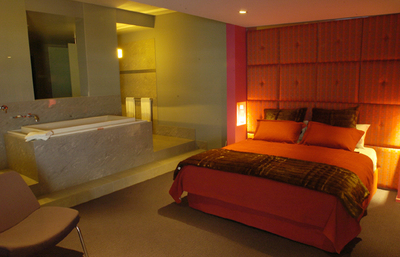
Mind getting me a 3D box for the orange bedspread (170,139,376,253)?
[{"bbox_3d":[1.100,0.653,3.708,1.940,0.600,1.900,6,12,36],"label":"orange bedspread"}]

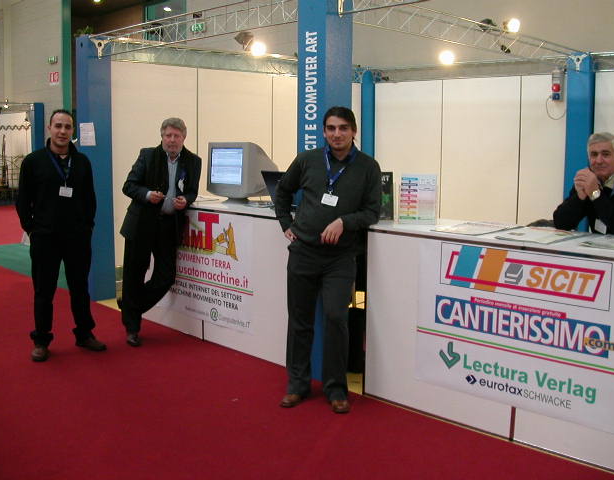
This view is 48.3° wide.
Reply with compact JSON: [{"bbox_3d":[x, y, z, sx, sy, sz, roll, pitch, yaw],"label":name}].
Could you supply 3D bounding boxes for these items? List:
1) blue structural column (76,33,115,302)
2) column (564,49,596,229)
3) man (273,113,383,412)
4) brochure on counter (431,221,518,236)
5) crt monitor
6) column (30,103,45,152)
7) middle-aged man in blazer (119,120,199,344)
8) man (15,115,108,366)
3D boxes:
[{"bbox_3d":[-1.992,-0.655,6.464,0.240,2.493,0.240,8,11,44],"label":"blue structural column"},{"bbox_3d":[2.846,-0.733,7.223,0.240,2.493,0.240,8,11,44],"label":"column"},{"bbox_3d":[0.120,0.103,3.905,0.580,1.720,0.400,1,8,5],"label":"man"},{"bbox_3d":[0.967,-0.065,3.970,0.290,0.012,0.450,8,11,44],"label":"brochure on counter"},{"bbox_3d":[-0.542,-0.567,5.687,0.470,0.480,0.450,6,10,37],"label":"crt monitor"},{"bbox_3d":[-6.583,-2.130,16.853,0.240,2.493,0.240,8,11,44],"label":"column"},{"bbox_3d":[-1.081,-0.051,5.075,0.590,1.690,0.460,-1,8,-11],"label":"middle-aged man in blazer"},{"bbox_3d":[-1.750,-0.053,4.836,0.580,1.750,0.400,-4,9,-25],"label":"man"}]

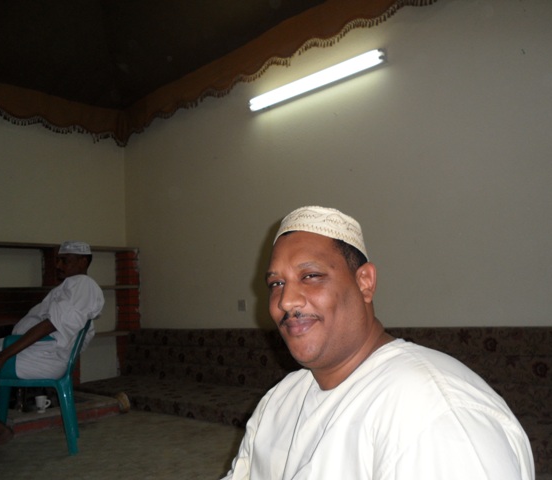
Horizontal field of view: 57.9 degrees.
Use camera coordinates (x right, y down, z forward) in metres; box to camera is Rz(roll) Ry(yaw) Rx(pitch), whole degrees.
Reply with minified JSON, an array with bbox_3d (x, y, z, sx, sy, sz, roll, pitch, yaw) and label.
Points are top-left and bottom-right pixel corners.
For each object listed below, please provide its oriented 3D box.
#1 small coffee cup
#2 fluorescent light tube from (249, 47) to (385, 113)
[{"bbox_3d":[-1.663,1.175,3.565,0.109,0.107,0.081,0,-8,-25],"label":"small coffee cup"},{"bbox_3d":[0.249,-1.146,3.662,1.210,0.100,0.075,-7,-8,40],"label":"fluorescent light tube"}]

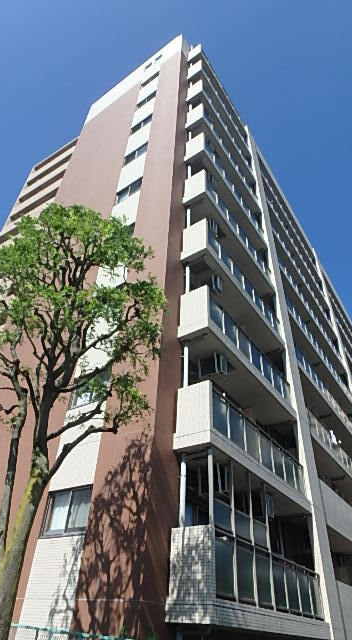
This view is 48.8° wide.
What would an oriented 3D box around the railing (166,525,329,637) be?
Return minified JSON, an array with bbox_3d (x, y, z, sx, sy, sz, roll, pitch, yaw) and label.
[{"bbox_3d":[1.869,5.915,8.457,0.940,1.410,5.740,-22,-46,27],"label":"railing"}]

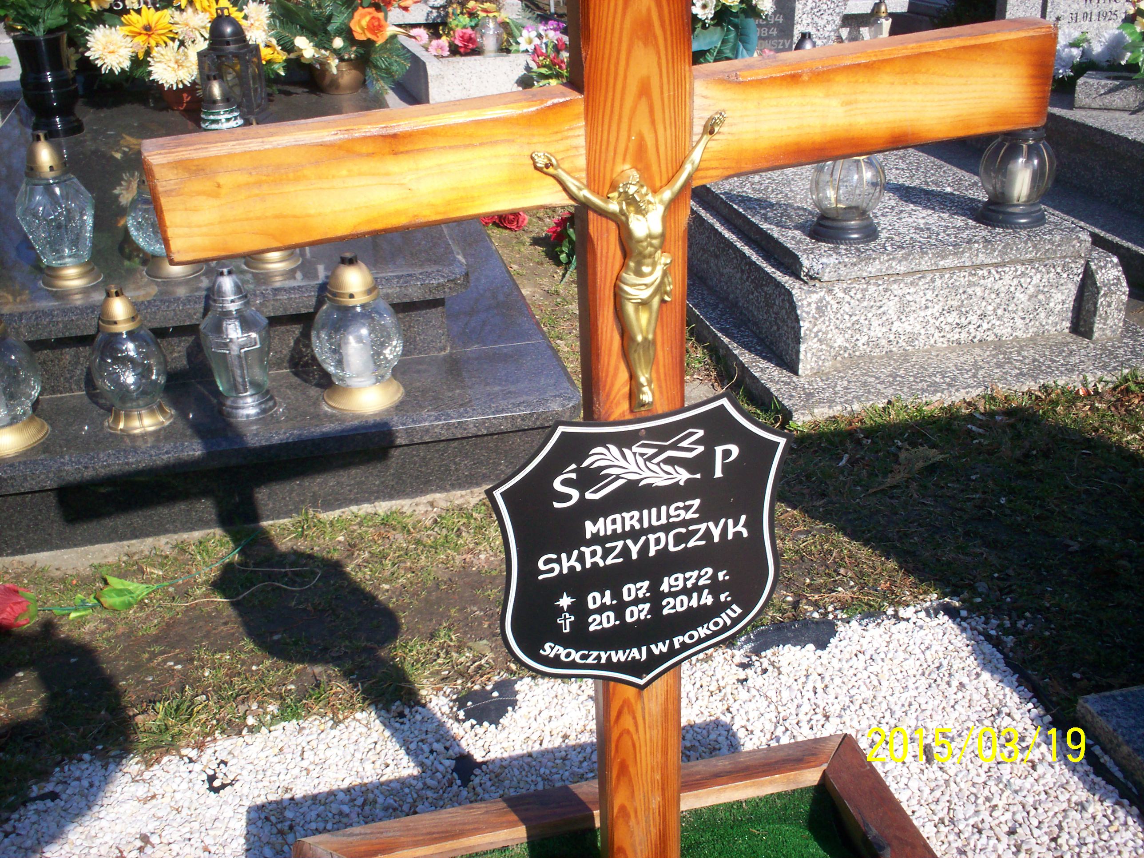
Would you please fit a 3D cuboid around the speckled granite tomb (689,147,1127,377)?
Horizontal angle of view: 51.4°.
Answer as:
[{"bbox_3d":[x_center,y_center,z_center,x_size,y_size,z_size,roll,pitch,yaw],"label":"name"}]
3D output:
[{"bbox_3d":[0.792,-0.617,3.493,0.851,0.264,1.450,-7,28,-11],"label":"speckled granite tomb"}]

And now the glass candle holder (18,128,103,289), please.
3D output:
[{"bbox_3d":[-1.156,-0.498,2.666,0.168,0.327,0.168,-7,28,-11],"label":"glass candle holder"}]

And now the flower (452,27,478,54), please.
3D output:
[{"bbox_3d":[-0.474,-1.711,5.241,0.114,0.114,0.080,-7,3,-11],"label":"flower"}]

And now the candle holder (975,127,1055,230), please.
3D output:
[{"bbox_3d":[1.119,-0.673,2.965,0.186,0.302,0.186,-7,28,-11],"label":"candle holder"}]

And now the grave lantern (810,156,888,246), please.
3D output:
[{"bbox_3d":[0.679,-0.619,2.899,0.178,0.289,0.178,-7,28,-11],"label":"grave lantern"}]

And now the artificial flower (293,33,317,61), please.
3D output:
[{"bbox_3d":[-0.927,-1.327,4.134,0.081,0.088,0.060,-7,7,-11],"label":"artificial flower"}]

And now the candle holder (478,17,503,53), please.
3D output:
[{"bbox_3d":[-0.359,-1.730,5.221,0.099,0.158,0.099,-7,28,-11],"label":"candle holder"}]

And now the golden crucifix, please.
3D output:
[{"bbox_3d":[0.059,-0.124,1.012,0.162,0.266,0.036,-9,30,-7],"label":"golden crucifix"}]

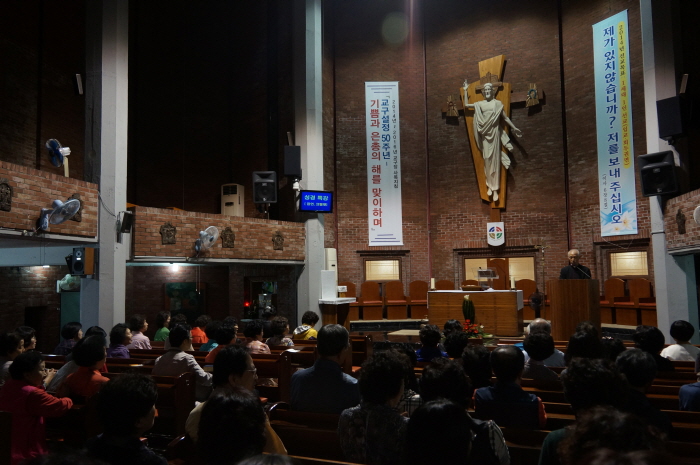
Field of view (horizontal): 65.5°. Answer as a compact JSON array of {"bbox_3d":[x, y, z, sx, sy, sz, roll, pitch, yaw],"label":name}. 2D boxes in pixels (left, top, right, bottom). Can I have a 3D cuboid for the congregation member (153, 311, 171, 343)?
[{"bbox_3d":[-2.907,1.879,8.663,0.460,1.250,0.620,-3,-5,26],"label":"congregation member"}]

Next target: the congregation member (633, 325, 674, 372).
[{"bbox_3d":[2.179,1.294,4.053,0.460,1.230,0.720,-1,-4,6],"label":"congregation member"}]

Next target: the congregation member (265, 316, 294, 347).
[{"bbox_3d":[-0.714,1.598,6.532,0.450,1.200,0.720,-3,-5,28],"label":"congregation member"}]

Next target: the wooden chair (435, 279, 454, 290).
[{"bbox_3d":[2.407,1.711,14.000,0.580,0.980,0.600,-2,-4,18],"label":"wooden chair"}]

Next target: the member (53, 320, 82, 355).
[{"bbox_3d":[-2.717,1.510,5.635,0.460,1.190,0.750,-3,-5,27],"label":"member"}]

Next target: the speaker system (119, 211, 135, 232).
[{"bbox_3d":[-3.547,-0.159,8.650,0.160,0.330,0.170,14,3,27],"label":"speaker system"}]

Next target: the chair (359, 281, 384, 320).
[{"bbox_3d":[0.554,1.752,14.000,0.580,0.980,0.600,-1,-4,-6],"label":"chair"}]

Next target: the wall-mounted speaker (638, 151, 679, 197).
[{"bbox_3d":[5.302,-1.006,9.300,0.380,0.660,0.510,-13,5,-41],"label":"wall-mounted speaker"}]

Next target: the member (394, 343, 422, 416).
[{"bbox_3d":[0.400,1.353,3.620,0.460,1.220,0.650,-2,-4,20],"label":"member"}]

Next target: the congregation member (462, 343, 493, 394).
[{"bbox_3d":[0.980,1.405,4.080,0.460,1.200,0.640,-2,-4,21],"label":"congregation member"}]

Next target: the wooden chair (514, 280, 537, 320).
[{"bbox_3d":[4.369,1.676,13.500,0.600,1.000,0.600,-3,-4,24],"label":"wooden chair"}]

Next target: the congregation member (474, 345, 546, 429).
[{"bbox_3d":[1.020,1.296,3.380,0.480,1.240,0.660,-2,-4,21],"label":"congregation member"}]

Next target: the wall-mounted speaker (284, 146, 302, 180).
[{"bbox_3d":[-1.276,-1.593,12.200,0.360,0.660,0.360,-1,-4,-3],"label":"wall-mounted speaker"}]

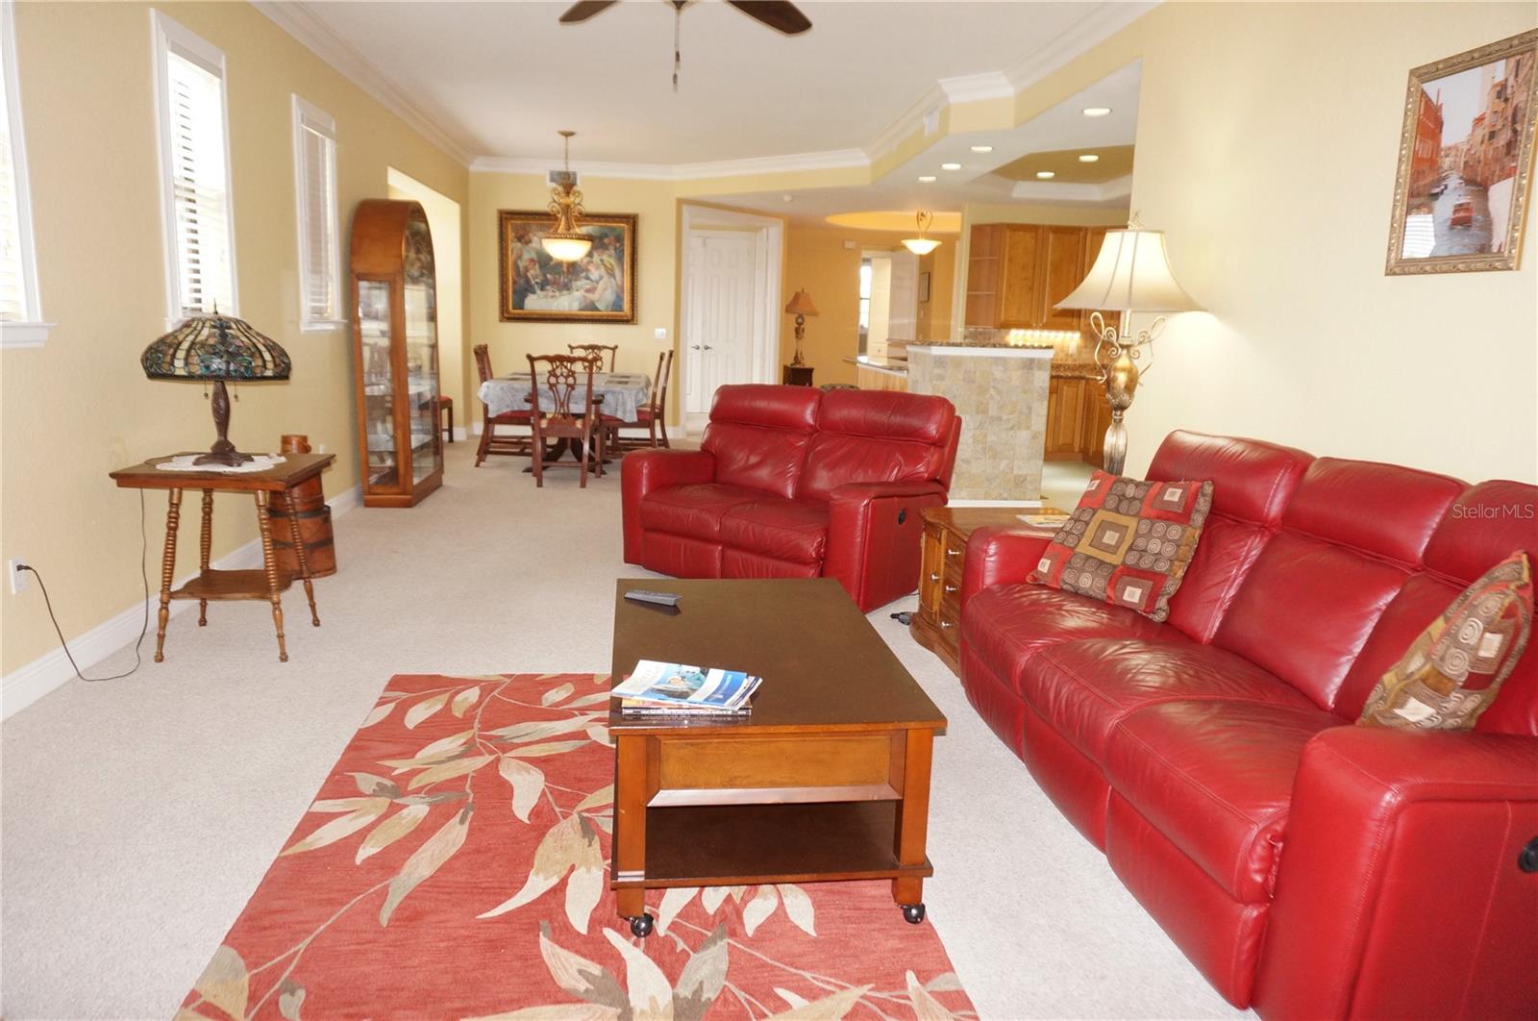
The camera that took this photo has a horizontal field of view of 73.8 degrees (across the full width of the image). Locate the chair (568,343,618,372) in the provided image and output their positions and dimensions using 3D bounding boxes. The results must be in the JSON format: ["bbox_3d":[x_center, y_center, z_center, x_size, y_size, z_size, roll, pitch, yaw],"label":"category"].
[{"bbox_3d":[-1.833,-1.170,10.641,0.540,1.031,0.570,1,10,-6],"label":"chair"}]

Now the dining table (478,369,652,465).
[{"bbox_3d":[-1.808,-0.825,9.467,1.360,0.770,1.830,1,10,-6],"label":"dining table"}]

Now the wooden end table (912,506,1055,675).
[{"bbox_3d":[0.988,0.321,4.143,0.679,0.561,0.731,1,10,-6],"label":"wooden end table"}]

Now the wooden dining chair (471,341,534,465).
[{"bbox_3d":[-2.186,-0.886,8.774,0.589,0.996,0.559,0,10,-8],"label":"wooden dining chair"}]

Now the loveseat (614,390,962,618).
[{"bbox_3d":[0.120,-0.146,5.290,1.412,0.940,0.996,8,12,32],"label":"loveseat"}]

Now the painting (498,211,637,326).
[{"bbox_3d":[-2.072,-2.509,10.613,1.427,1.118,0.061,1,10,-6],"label":"painting"}]

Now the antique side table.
[{"bbox_3d":[-2.108,0.171,4.057,0.607,0.716,0.626,0,10,-9],"label":"antique side table"}]

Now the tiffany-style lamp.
[{"bbox_3d":[-2.131,-0.498,3.976,0.509,0.626,0.509,0,10,-9],"label":"tiffany-style lamp"}]

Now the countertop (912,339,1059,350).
[{"bbox_3d":[1.433,-1.149,7.044,0.864,0.041,0.660,1,10,-6],"label":"countertop"}]

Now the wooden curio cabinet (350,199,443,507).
[{"bbox_3d":[-2.523,-1.062,7.015,0.340,1.951,0.945,1,10,-6],"label":"wooden curio cabinet"}]

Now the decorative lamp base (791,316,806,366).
[{"bbox_3d":[0.369,-2.081,12.586,0.193,0.597,0.193,1,10,-6],"label":"decorative lamp base"}]

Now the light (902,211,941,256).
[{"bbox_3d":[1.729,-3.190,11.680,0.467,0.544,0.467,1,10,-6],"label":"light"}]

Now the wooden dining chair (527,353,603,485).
[{"bbox_3d":[-1.564,-0.709,7.914,0.559,0.996,0.589,1,10,-7],"label":"wooden dining chair"}]

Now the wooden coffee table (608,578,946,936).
[{"bbox_3d":[-0.057,0.558,2.689,0.692,0.475,1.191,0,10,-8],"label":"wooden coffee table"}]

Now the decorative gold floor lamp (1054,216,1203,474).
[{"bbox_3d":[1.462,-0.337,4.349,0.594,1.807,0.594,1,10,-6],"label":"decorative gold floor lamp"}]

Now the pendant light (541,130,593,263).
[{"bbox_3d":[-1.824,-2.799,9.237,0.450,1.185,0.450,1,10,-6],"label":"pendant light"}]

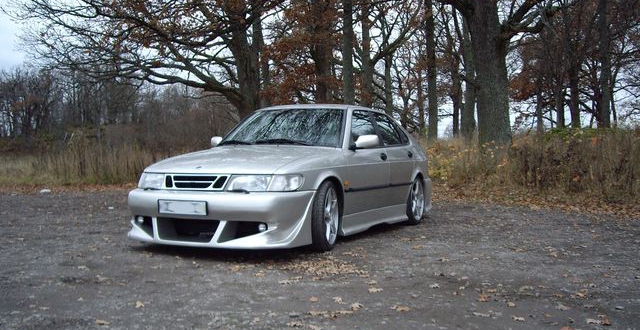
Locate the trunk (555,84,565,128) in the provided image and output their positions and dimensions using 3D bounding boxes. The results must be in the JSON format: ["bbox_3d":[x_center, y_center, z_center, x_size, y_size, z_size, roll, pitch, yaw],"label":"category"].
[{"bbox_3d":[10.908,-2.664,32.000,0.420,2.095,0.400,0,1,0],"label":"trunk"}]

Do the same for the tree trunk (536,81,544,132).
[{"bbox_3d":[10.357,-2.701,33.000,0.350,2.442,0.330,0,1,0],"label":"tree trunk"}]

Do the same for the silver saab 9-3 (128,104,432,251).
[{"bbox_3d":[-0.091,0.033,7.555,1.730,1.390,4.650,0,1,24],"label":"silver saab 9-3"}]

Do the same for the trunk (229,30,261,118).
[{"bbox_3d":[-2.579,-3.023,24.000,0.950,3.211,0.900,0,1,0],"label":"trunk"}]

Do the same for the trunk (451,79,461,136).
[{"bbox_3d":[5.979,-2.537,31.000,0.380,2.471,0.360,0,1,0],"label":"trunk"}]

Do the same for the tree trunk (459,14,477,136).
[{"bbox_3d":[5.284,-3.078,25.000,0.550,4.341,0.500,0,1,0],"label":"tree trunk"}]

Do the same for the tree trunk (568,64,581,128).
[{"bbox_3d":[11.229,-3.022,31.000,0.480,2.912,0.450,0,1,0],"label":"tree trunk"}]

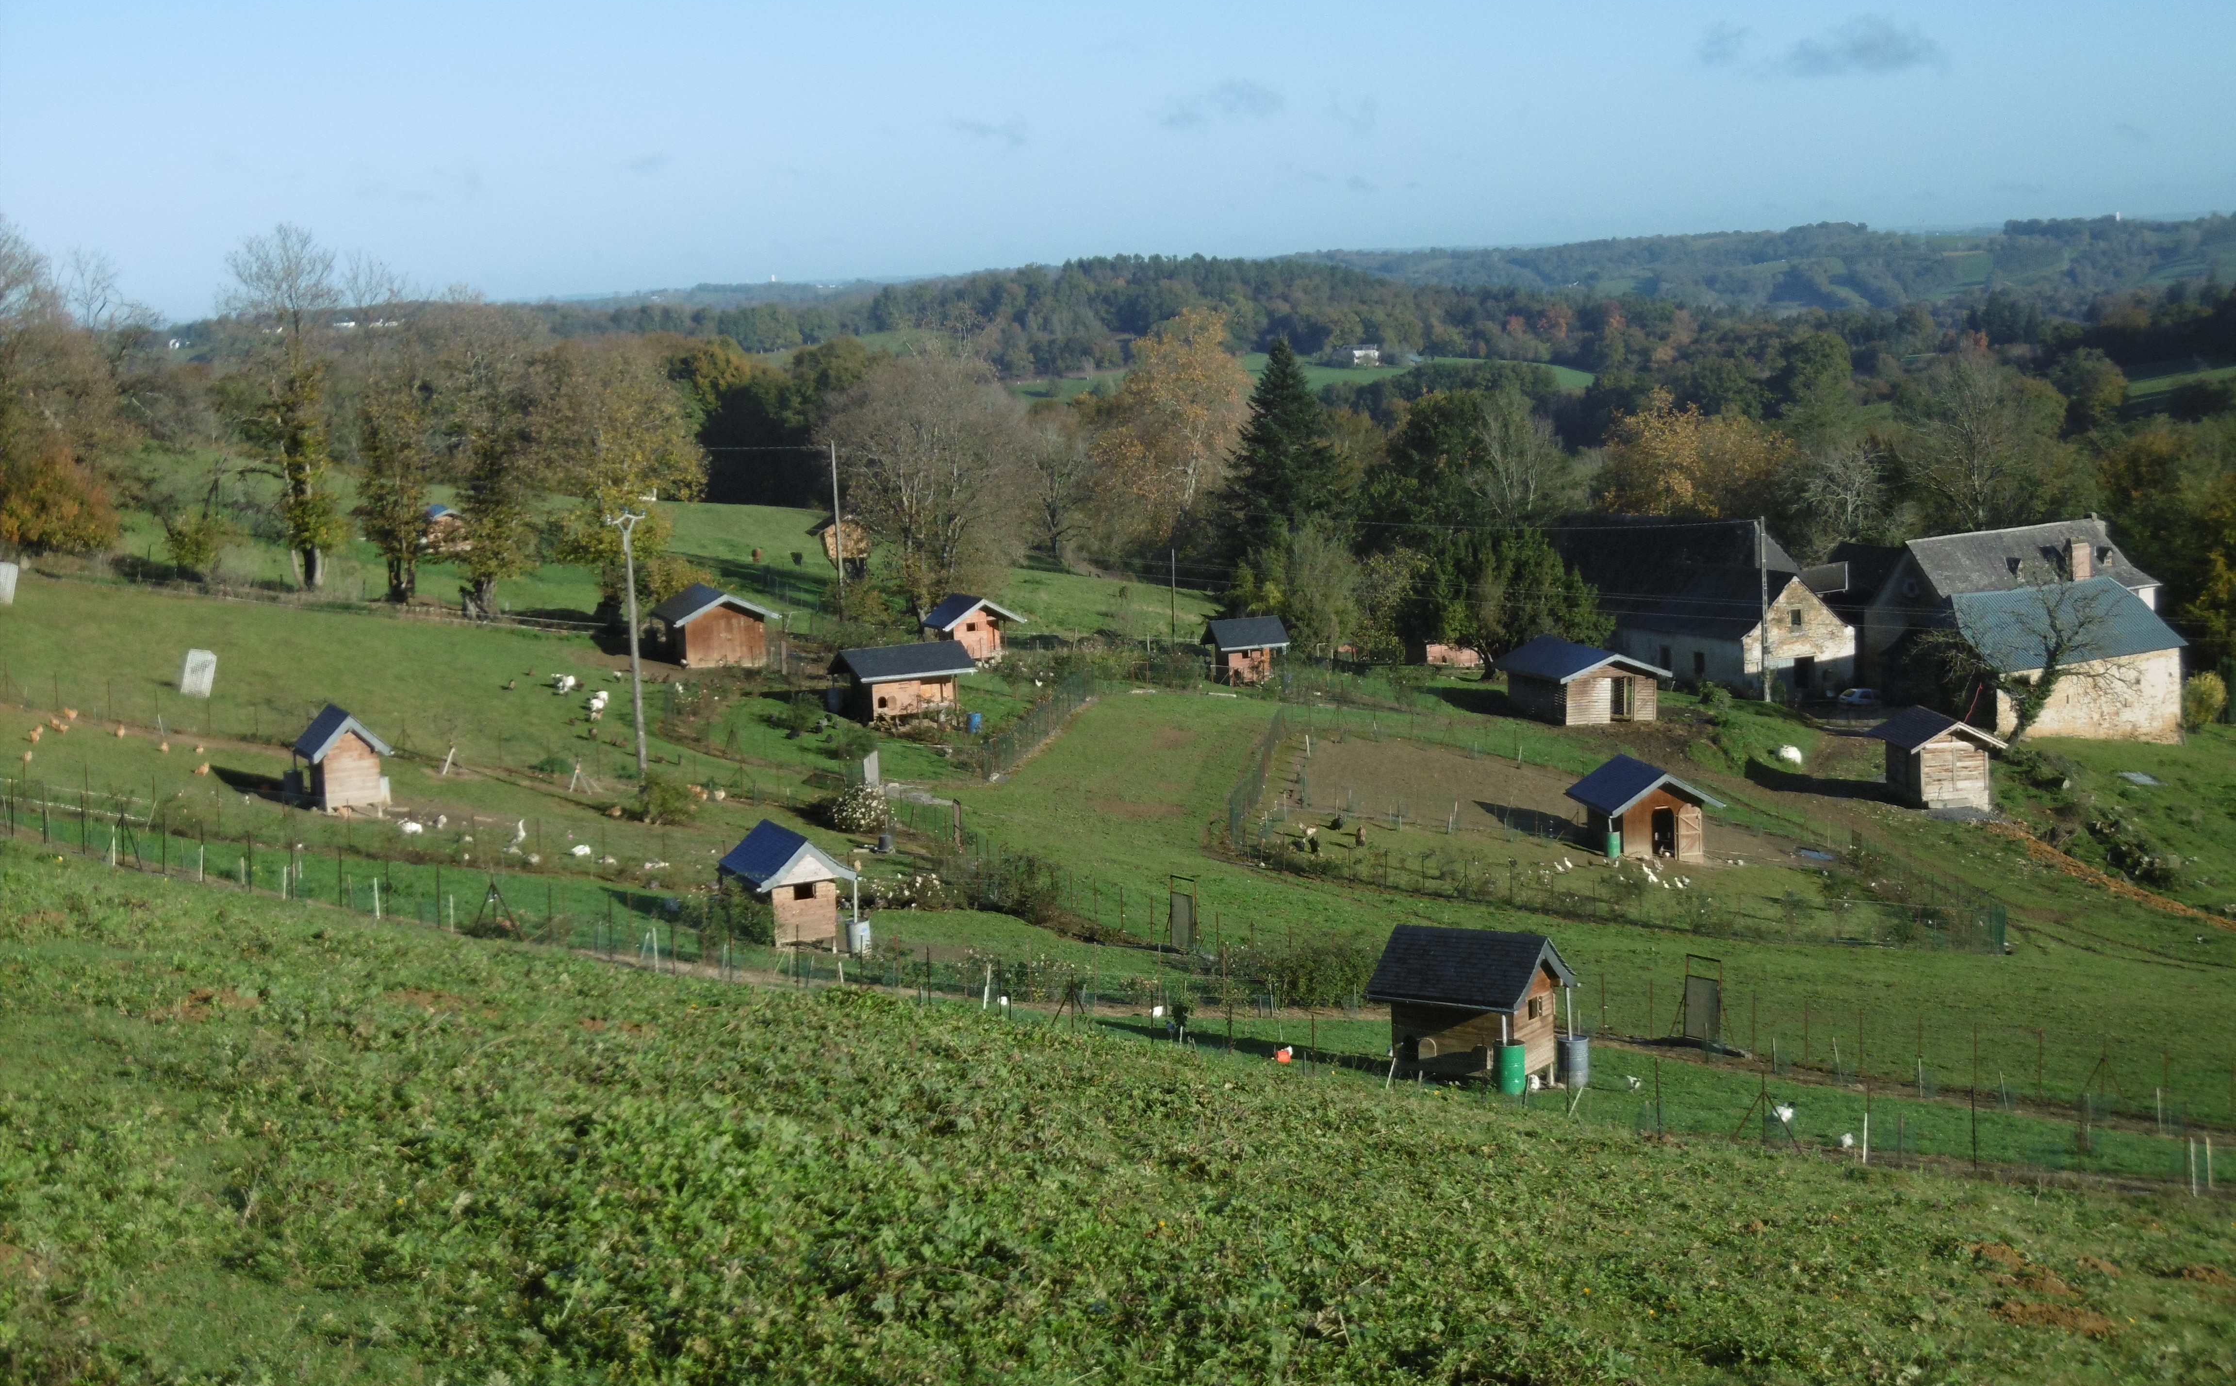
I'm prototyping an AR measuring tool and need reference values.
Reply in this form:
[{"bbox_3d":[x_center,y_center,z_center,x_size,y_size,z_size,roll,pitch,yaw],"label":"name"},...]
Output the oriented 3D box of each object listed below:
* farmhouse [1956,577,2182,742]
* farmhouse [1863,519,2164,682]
[{"bbox_3d":[52.450,-1.978,215.455,15.260,8.640,7.210,-7,8,-34],"label":"farmhouse"},{"bbox_3d":[55.840,-5.680,237.567,18.660,9.010,8.480,-7,8,-34],"label":"farmhouse"}]

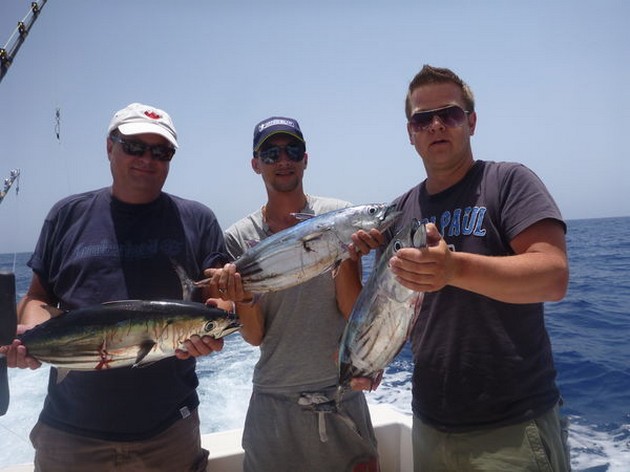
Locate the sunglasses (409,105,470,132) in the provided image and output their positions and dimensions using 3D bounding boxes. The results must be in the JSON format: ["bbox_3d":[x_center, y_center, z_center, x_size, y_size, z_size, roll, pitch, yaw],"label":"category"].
[{"bbox_3d":[0.329,-0.300,1.324,0.145,0.053,0.145,-2,7,22],"label":"sunglasses"}]

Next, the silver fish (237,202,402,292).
[{"bbox_3d":[-0.042,0.039,1.290,0.550,0.160,0.115,-18,-11,-6],"label":"silver fish"}]

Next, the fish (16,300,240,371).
[{"bbox_3d":[-0.450,0.231,1.160,0.560,0.155,0.115,-5,7,-3],"label":"fish"}]

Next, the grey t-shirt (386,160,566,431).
[{"bbox_3d":[0.435,0.160,1.390,0.475,0.710,0.285,-4,0,30],"label":"grey t-shirt"}]

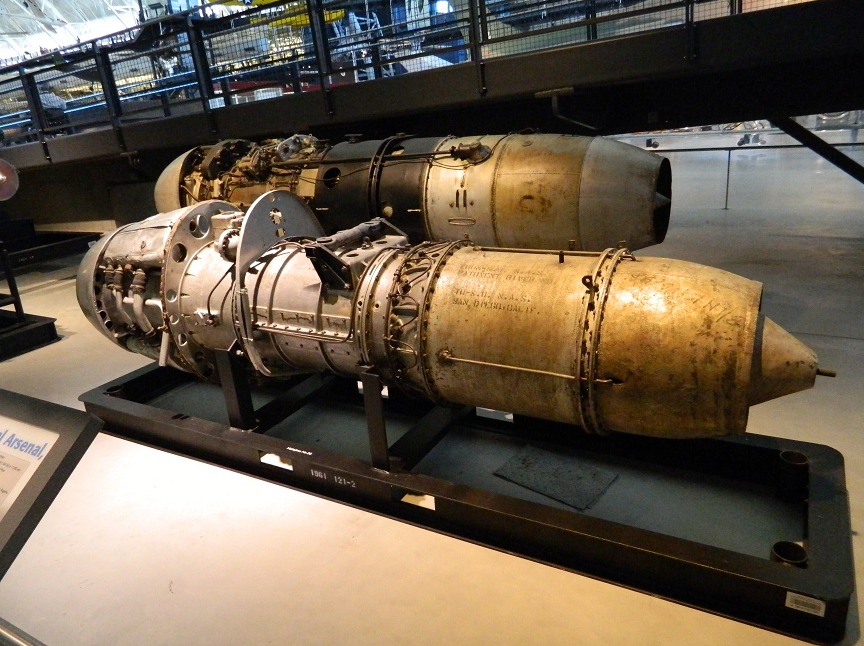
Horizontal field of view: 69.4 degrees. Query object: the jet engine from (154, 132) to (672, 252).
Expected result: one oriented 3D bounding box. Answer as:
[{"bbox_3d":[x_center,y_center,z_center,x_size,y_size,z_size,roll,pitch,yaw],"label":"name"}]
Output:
[{"bbox_3d":[-0.340,-0.819,4.114,3.591,0.835,0.814,6,23,29],"label":"jet engine"}]

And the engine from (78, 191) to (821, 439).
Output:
[{"bbox_3d":[-0.262,-0.070,2.394,3.007,0.811,0.659,6,23,29],"label":"engine"}]

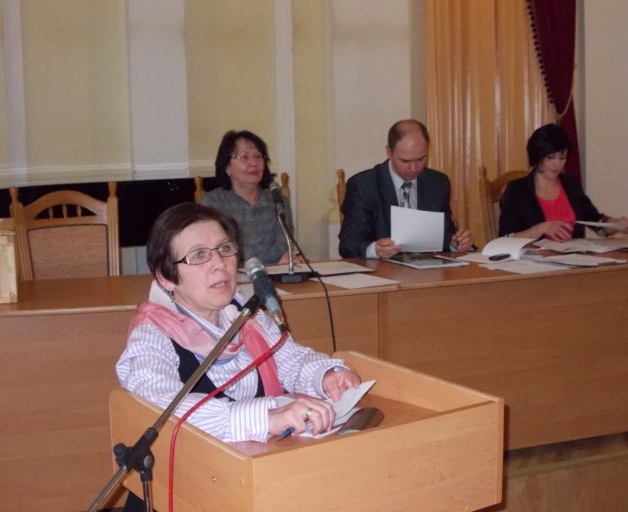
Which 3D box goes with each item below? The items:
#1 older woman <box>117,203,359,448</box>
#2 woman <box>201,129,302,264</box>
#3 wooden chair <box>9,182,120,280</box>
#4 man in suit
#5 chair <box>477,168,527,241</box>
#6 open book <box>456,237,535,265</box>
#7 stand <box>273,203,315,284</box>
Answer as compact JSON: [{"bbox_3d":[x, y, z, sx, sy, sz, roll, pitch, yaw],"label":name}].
[{"bbox_3d":[-0.168,0.620,2.231,0.540,1.500,0.600,-7,10,-35],"label":"older woman"},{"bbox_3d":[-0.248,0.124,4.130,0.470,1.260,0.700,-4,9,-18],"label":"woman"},{"bbox_3d":[-0.935,0.274,3.846,0.445,1.070,0.520,-3,8,-12],"label":"wooden chair"},{"bbox_3d":[0.412,0.083,4.227,0.560,1.290,0.750,-4,9,-18],"label":"man in suit"},{"bbox_3d":[1.073,0.127,4.599,0.455,1.070,0.520,-5,9,-26],"label":"chair"},{"bbox_3d":[0.750,-0.028,4.141,0.290,0.080,0.230,-4,9,-20],"label":"open book"},{"bbox_3d":[-0.086,-0.044,3.702,0.155,0.270,0.130,2,9,22],"label":"stand"}]

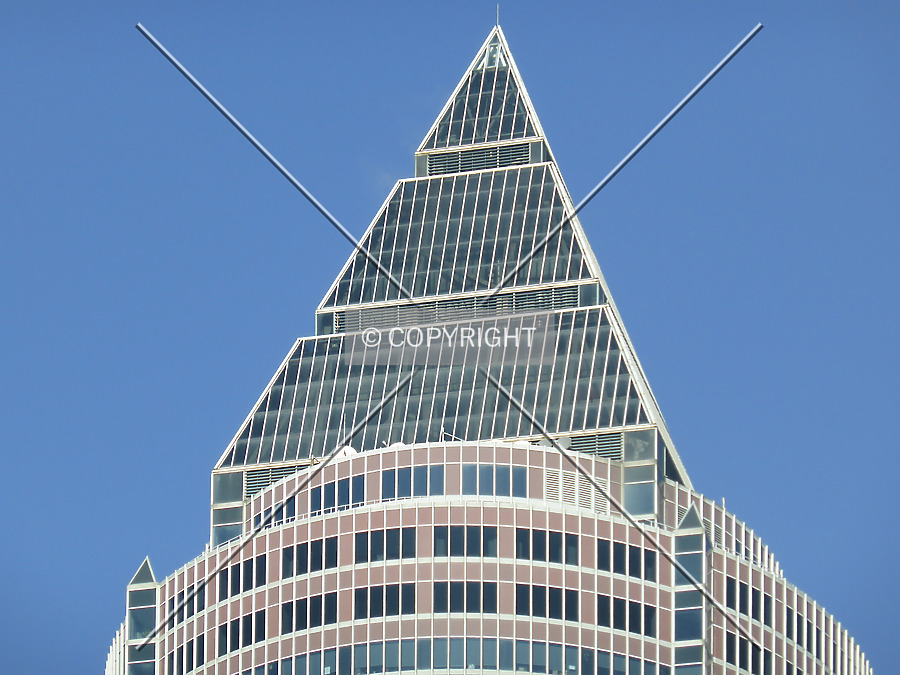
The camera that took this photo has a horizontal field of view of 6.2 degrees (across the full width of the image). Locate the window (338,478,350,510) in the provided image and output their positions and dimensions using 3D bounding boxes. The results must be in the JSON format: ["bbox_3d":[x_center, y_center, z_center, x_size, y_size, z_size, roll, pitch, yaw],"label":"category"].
[{"bbox_3d":[-5.461,8.126,427.952,0.720,1.830,0.100,-16,-35,26],"label":"window"}]

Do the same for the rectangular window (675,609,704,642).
[{"bbox_3d":[12.469,15.005,432.256,1.450,1.800,0.150,-6,-33,12],"label":"rectangular window"}]

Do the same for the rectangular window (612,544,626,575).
[{"bbox_3d":[8.882,11.581,433.252,0.720,1.800,0.150,12,-34,-16],"label":"rectangular window"}]

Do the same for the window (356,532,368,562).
[{"bbox_3d":[-4.549,10.934,429.874,0.770,1.850,0.120,-10,-32,17],"label":"window"}]

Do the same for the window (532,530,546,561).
[{"bbox_3d":[4.836,11.275,447.757,0.760,1.920,0.100,6,-29,-9],"label":"window"}]

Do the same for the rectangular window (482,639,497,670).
[{"bbox_3d":[2.032,16.322,425.310,0.770,1.850,0.120,1,-31,1],"label":"rectangular window"}]

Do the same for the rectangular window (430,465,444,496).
[{"bbox_3d":[-0.666,7.615,440.280,0.720,1.800,0.150,-4,-33,8],"label":"rectangular window"}]

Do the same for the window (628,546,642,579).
[{"bbox_3d":[10.057,12.187,449.230,0.760,1.920,0.100,14,-32,-23],"label":"window"}]

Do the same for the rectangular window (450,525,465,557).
[{"bbox_3d":[0.380,10.276,418.512,0.720,1.830,0.100,-2,-31,5],"label":"rectangular window"}]

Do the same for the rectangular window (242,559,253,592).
[{"bbox_3d":[-10.558,12.419,432.344,0.707,1.878,0.150,-20,-37,32],"label":"rectangular window"}]

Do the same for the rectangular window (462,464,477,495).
[{"bbox_3d":[0.986,7.178,415.720,0.690,1.740,0.150,-1,-32,4],"label":"rectangular window"}]

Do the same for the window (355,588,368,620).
[{"bbox_3d":[-4.386,13.345,412.156,0.690,1.780,0.150,-10,-33,17],"label":"window"}]

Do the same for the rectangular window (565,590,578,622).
[{"bbox_3d":[6.127,13.565,416.931,0.720,1.830,0.100,7,-31,-9],"label":"rectangular window"}]

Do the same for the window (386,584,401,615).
[{"bbox_3d":[-2.946,13.659,431.041,0.720,1.800,0.150,-5,-33,11],"label":"window"}]

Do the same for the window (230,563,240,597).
[{"bbox_3d":[-11.246,12.703,433.459,0.770,1.850,0.120,-24,-39,35],"label":"window"}]

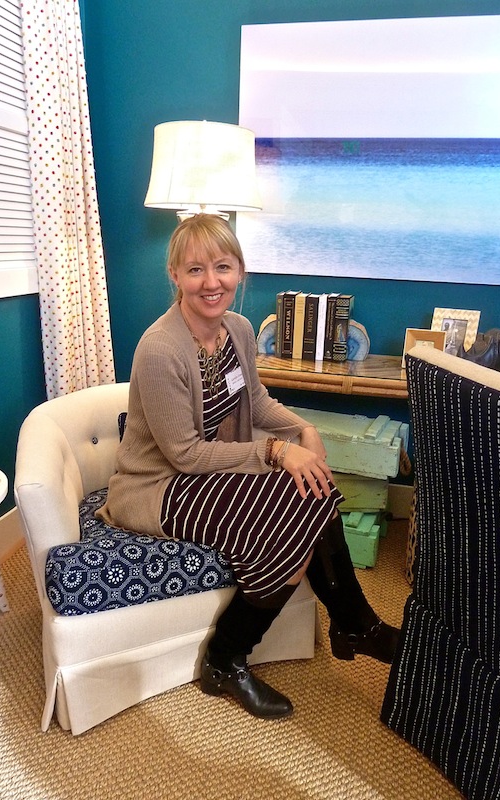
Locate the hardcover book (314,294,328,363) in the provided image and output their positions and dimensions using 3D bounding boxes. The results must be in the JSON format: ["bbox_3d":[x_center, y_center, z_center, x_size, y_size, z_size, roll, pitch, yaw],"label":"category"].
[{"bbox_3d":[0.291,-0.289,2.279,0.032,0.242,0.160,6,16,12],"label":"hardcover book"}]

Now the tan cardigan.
[{"bbox_3d":[-0.099,0.043,1.489,0.480,0.590,0.460,-9,19,-35],"label":"tan cardigan"}]

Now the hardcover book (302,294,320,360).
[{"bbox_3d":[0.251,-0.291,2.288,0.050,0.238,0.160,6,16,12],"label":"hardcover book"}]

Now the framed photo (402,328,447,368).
[{"bbox_3d":[0.648,-0.187,2.145,0.141,0.148,0.030,6,10,15],"label":"framed photo"}]

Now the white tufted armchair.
[{"bbox_3d":[-0.274,0.347,1.734,0.760,0.720,0.720,-5,17,-25],"label":"white tufted armchair"}]

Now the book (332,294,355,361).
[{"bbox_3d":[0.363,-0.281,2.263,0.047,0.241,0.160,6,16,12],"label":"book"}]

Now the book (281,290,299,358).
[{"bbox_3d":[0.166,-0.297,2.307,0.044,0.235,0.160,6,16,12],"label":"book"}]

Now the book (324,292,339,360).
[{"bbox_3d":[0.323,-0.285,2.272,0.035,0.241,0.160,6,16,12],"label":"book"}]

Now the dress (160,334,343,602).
[{"bbox_3d":[-0.039,0.141,1.483,0.560,0.700,0.420,15,20,39],"label":"dress"}]

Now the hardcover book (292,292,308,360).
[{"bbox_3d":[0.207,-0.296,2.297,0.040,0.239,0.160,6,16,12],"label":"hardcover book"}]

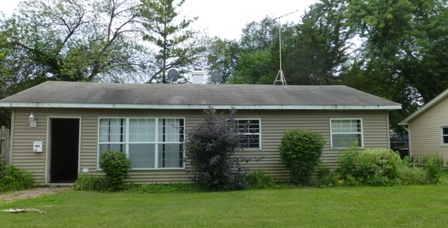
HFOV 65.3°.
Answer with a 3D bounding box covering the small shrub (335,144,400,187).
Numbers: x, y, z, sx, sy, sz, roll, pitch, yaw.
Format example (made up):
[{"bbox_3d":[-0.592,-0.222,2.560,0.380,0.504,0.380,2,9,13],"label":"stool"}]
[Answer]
[{"bbox_3d":[4.525,1.617,10.920,2.065,1.260,1.300,0,-4,-6],"label":"small shrub"}]

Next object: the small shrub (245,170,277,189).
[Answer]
[{"bbox_3d":[1.103,1.976,10.545,0.919,0.507,0.800,0,-4,-6],"label":"small shrub"}]

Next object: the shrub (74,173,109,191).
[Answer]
[{"bbox_3d":[-3.934,2.000,10.382,0.978,0.461,0.650,0,-4,-6],"label":"shrub"}]

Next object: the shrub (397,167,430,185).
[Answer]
[{"bbox_3d":[6.213,2.000,11.467,1.169,0.548,0.850,0,-4,-6],"label":"shrub"}]

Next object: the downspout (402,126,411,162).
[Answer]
[{"bbox_3d":[9.285,1.598,17.729,0.375,1.922,0.150,0,-4,-6],"label":"downspout"}]

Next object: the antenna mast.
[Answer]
[{"bbox_3d":[2.631,-2.794,15.280,0.800,3.115,1.300,3,-5,-39],"label":"antenna mast"}]

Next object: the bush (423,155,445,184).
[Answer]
[{"bbox_3d":[6.941,1.823,11.605,0.746,0.917,0.700,0,-4,-6],"label":"bush"}]

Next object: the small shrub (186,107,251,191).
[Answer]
[{"bbox_3d":[-0.185,1.019,10.434,1.917,2.406,1.600,0,-4,-6],"label":"small shrub"}]

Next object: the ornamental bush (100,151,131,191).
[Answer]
[{"bbox_3d":[-3.213,1.672,10.379,0.883,1.111,0.850,0,-4,-6],"label":"ornamental bush"}]

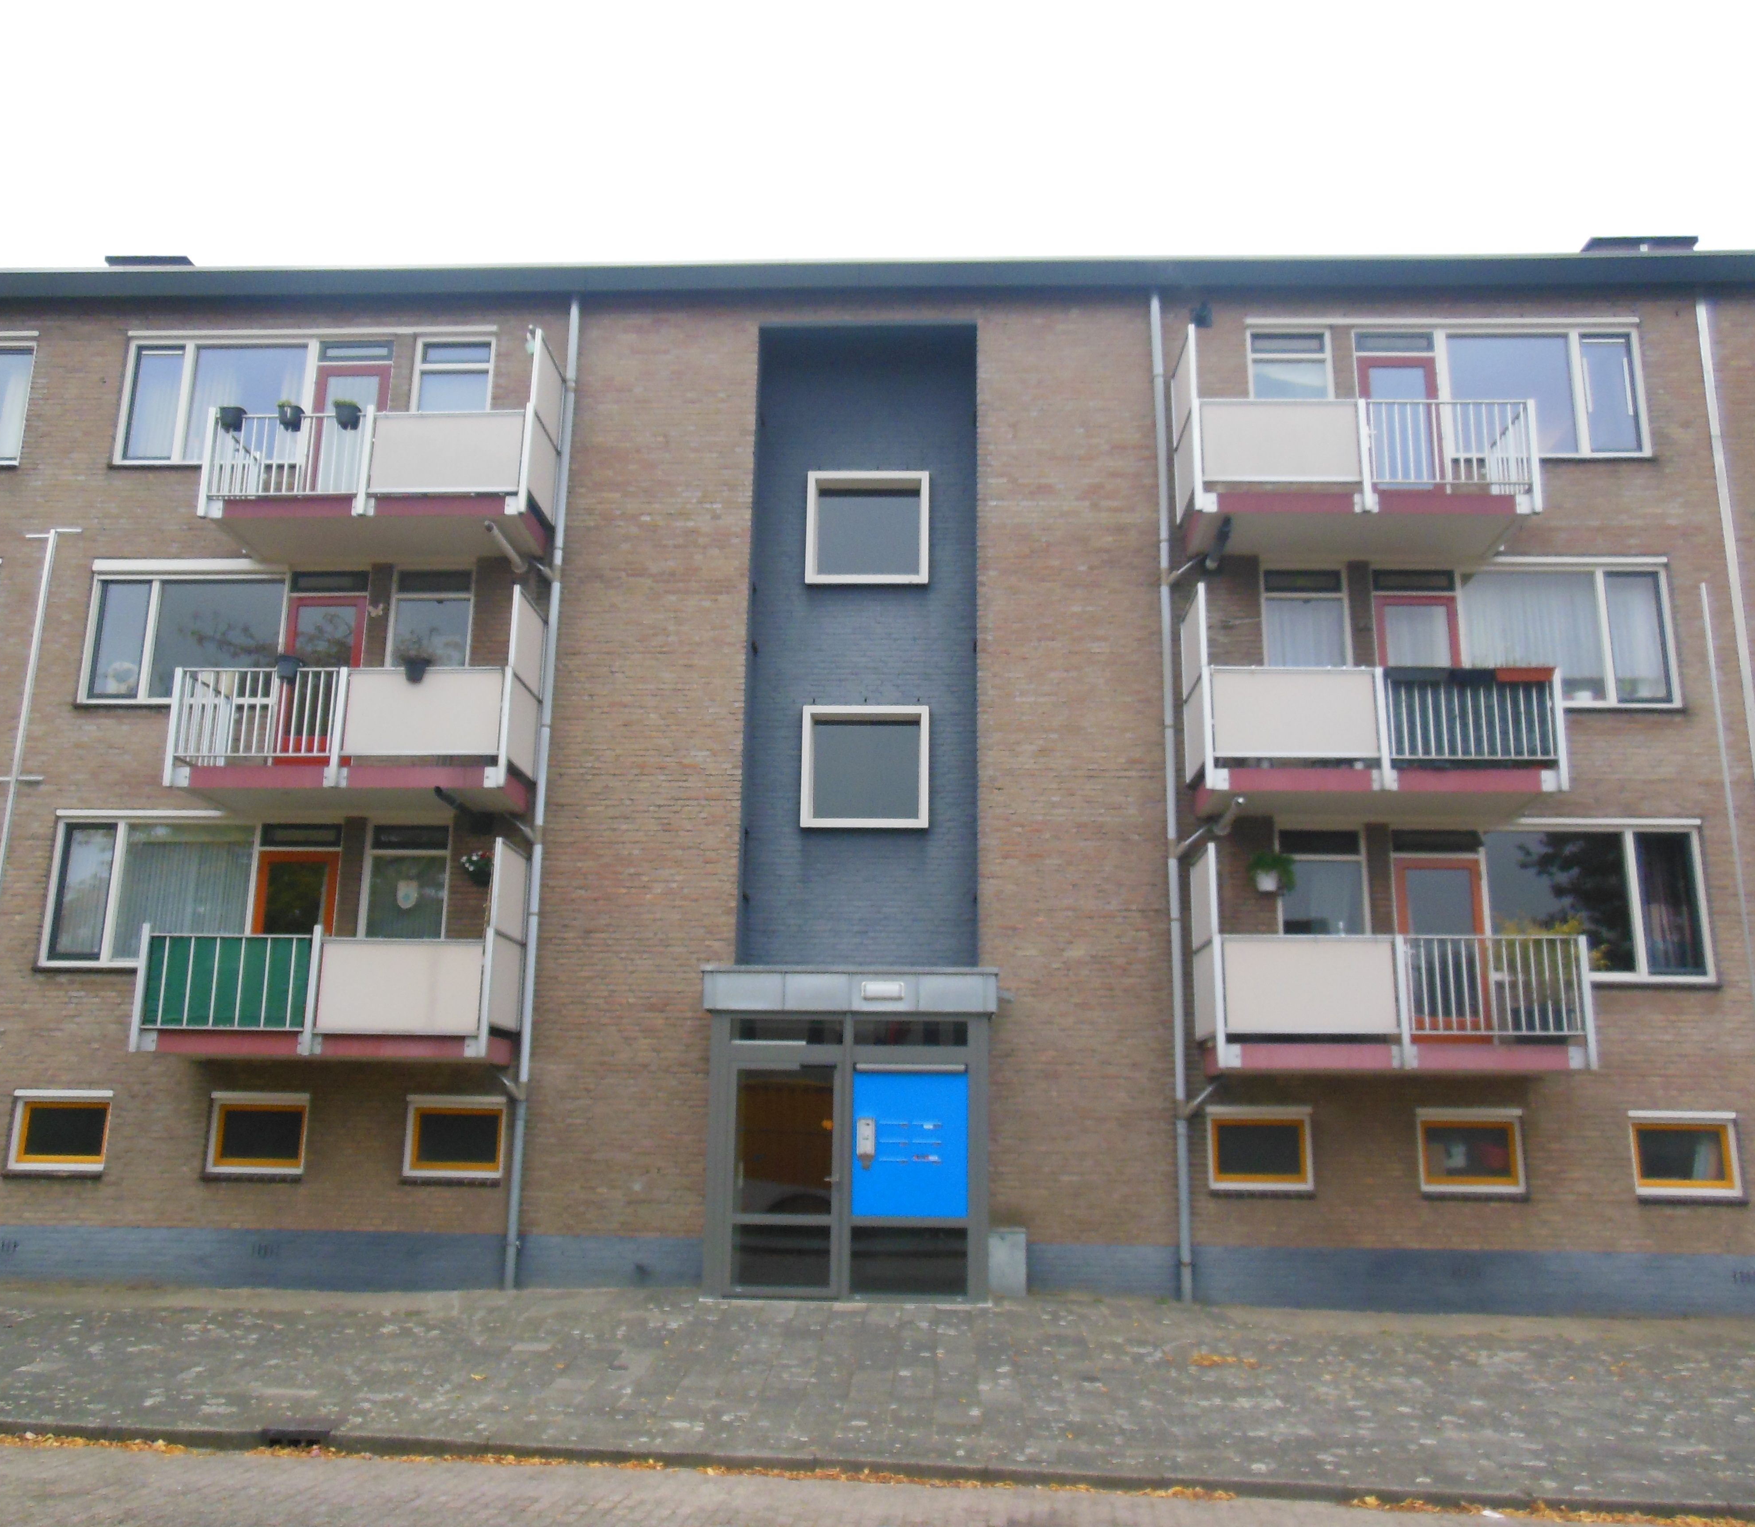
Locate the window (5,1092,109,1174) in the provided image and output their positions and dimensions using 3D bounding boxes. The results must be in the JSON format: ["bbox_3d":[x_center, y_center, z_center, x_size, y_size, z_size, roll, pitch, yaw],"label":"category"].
[{"bbox_3d":[-7.733,3.499,13.958,0.896,0.772,0.130,1,-13,1],"label":"window"}]

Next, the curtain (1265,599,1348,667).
[{"bbox_3d":[4.368,-1.235,14.970,0.830,0.929,0.100,0,-13,2],"label":"curtain"}]

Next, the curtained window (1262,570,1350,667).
[{"bbox_3d":[4.322,-1.282,14.849,0.870,1.408,0.120,0,-13,2],"label":"curtained window"}]

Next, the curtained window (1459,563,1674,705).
[{"bbox_3d":[6.898,-1.269,14.694,2.049,1.498,0.120,0,-13,2],"label":"curtained window"}]

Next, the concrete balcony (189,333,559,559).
[{"bbox_3d":[-4.884,-3.192,14.851,3.173,1.991,1.122,1,-13,1],"label":"concrete balcony"}]

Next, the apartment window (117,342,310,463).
[{"bbox_3d":[-7.118,-3.877,15.854,2.056,1.441,0.120,0,-13,2],"label":"apartment window"}]

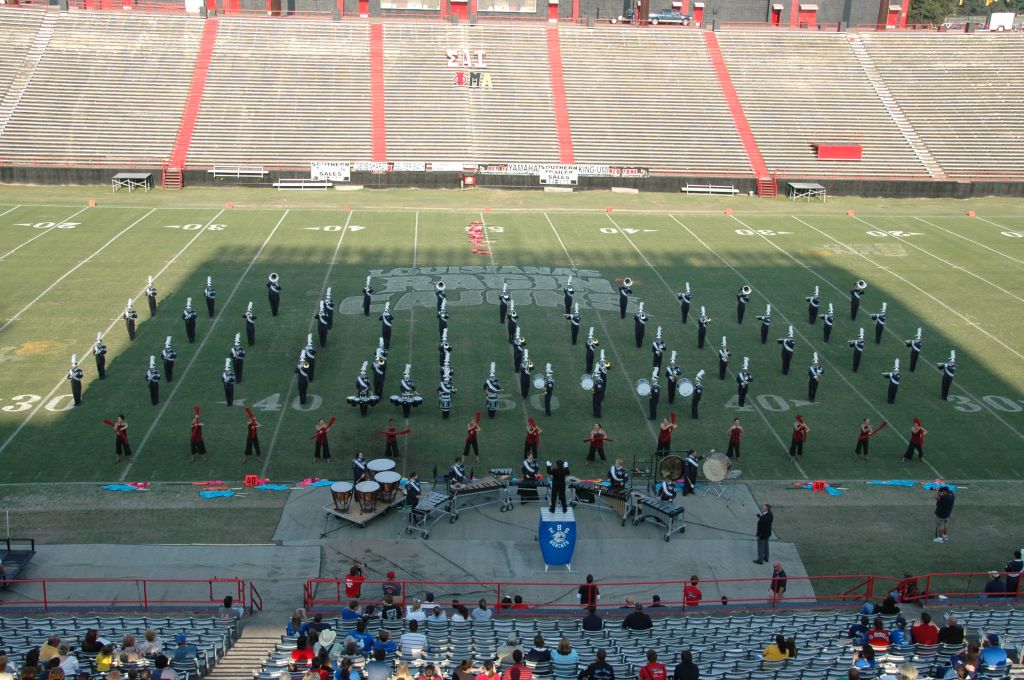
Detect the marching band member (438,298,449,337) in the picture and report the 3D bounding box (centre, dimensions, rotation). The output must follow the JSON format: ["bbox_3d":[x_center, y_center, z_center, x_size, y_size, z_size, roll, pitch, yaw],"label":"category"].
[{"bbox_3d":[-3.192,-0.890,52.243,0.536,2.112,0.597,0,17,-4],"label":"marching band member"}]

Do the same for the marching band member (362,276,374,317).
[{"bbox_3d":[-7.068,-2.142,55.969,0.550,1.994,0.500,-1,17,-9],"label":"marching band member"}]

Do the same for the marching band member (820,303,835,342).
[{"bbox_3d":[14.512,-0.764,52.174,0.600,1.870,0.520,4,17,7],"label":"marching band member"}]

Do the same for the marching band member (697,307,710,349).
[{"bbox_3d":[8.880,-0.582,52.325,0.567,2.009,0.670,-8,19,-28],"label":"marching band member"}]

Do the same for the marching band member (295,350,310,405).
[{"bbox_3d":[-7.946,1.467,43.205,0.600,2.140,0.680,-2,18,-12],"label":"marching band member"}]

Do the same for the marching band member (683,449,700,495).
[{"bbox_3d":[6.058,4.384,37.958,0.670,1.648,0.597,13,21,34],"label":"marching band member"}]

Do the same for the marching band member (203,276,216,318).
[{"bbox_3d":[-14.587,-2.080,55.069,0.530,2.055,0.500,-3,17,-13],"label":"marching band member"}]

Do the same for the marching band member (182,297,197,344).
[{"bbox_3d":[-14.124,-0.790,49.870,0.620,2.020,0.520,-1,17,-9],"label":"marching band member"}]

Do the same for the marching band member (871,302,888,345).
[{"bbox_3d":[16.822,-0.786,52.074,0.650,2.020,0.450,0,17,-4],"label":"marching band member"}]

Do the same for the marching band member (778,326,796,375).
[{"bbox_3d":[11.677,0.435,48.198,0.750,2.080,0.500,0,17,-4],"label":"marching band member"}]

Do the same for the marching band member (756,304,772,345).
[{"bbox_3d":[11.796,-0.745,53.188,0.650,1.901,0.420,3,17,6],"label":"marching band member"}]

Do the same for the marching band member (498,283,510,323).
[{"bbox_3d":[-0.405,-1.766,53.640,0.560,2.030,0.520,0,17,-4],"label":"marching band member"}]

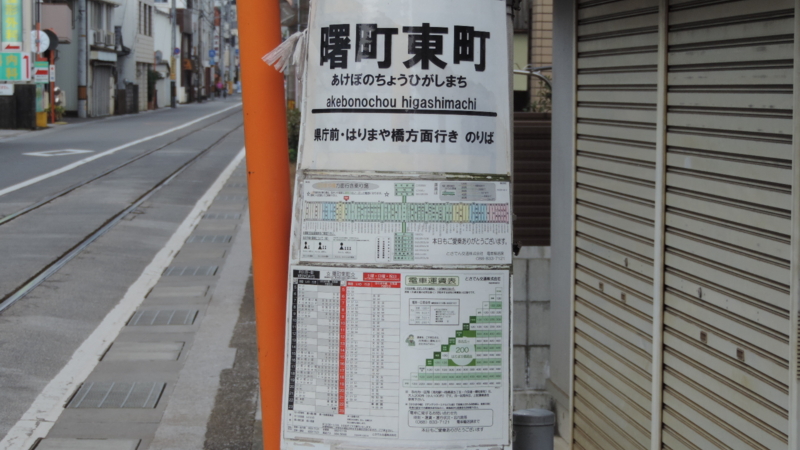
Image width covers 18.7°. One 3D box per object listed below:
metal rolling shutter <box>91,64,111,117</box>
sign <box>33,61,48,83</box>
[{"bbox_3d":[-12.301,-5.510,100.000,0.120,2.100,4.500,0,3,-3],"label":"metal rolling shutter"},{"bbox_3d":[-11.507,-4.902,78.000,0.450,0.670,0.050,0,3,-4],"label":"sign"}]

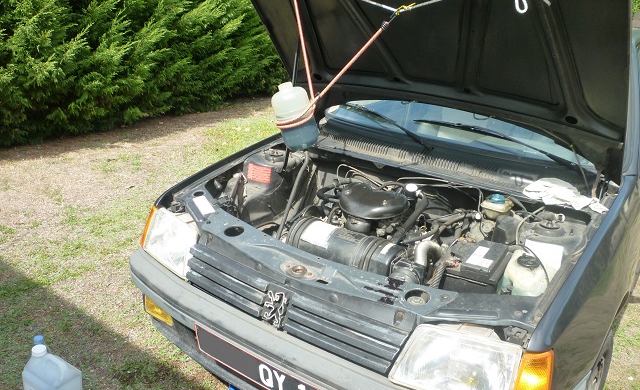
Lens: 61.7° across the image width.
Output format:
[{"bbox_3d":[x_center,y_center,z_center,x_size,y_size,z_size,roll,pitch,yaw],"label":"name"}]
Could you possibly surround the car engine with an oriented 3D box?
[{"bbox_3d":[0.223,0.150,1.903,1.100,0.360,0.650,16,24,32],"label":"car engine"}]

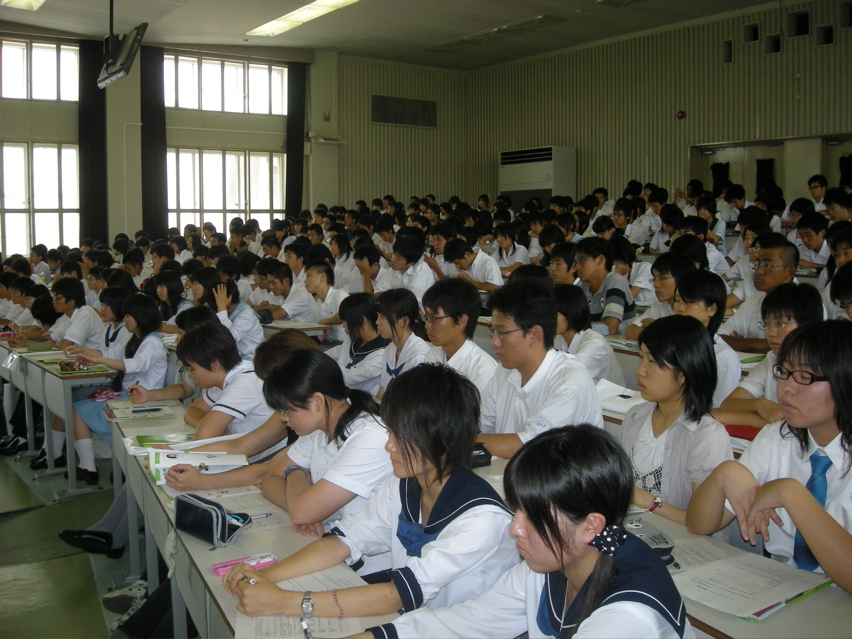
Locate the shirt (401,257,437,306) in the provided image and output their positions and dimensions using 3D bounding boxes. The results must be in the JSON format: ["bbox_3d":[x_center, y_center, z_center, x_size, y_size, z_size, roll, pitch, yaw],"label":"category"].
[{"bbox_3d":[-0.079,-0.199,5.900,0.330,0.500,0.450,-4,7,-35],"label":"shirt"}]

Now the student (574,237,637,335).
[{"bbox_3d":[0.751,0.169,4.407,0.670,1.170,0.490,-3,5,-26],"label":"student"}]

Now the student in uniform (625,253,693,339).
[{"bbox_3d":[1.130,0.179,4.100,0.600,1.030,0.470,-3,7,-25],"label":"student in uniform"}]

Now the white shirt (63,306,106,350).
[{"bbox_3d":[-2.458,0.151,6.200,0.360,0.550,0.450,-3,5,-34],"label":"white shirt"}]

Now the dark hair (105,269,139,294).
[{"bbox_3d":[-2.244,-0.273,6.350,0.230,0.220,0.200,-4,7,-35],"label":"dark hair"}]

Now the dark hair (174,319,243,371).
[{"bbox_3d":[-0.770,0.096,3.050,0.230,0.200,0.190,-3,7,-25],"label":"dark hair"}]

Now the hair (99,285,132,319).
[{"bbox_3d":[-2.066,-0.107,5.750,0.220,0.235,0.190,-4,6,-38],"label":"hair"}]

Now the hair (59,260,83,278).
[{"bbox_3d":[-3.136,-0.437,7.600,0.210,0.180,0.180,-4,7,-35],"label":"hair"}]

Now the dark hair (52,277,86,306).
[{"bbox_3d":[-2.421,-0.190,5.850,0.220,0.200,0.190,-4,7,-35],"label":"dark hair"}]

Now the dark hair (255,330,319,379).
[{"bbox_3d":[-0.434,0.119,2.700,0.230,0.210,0.190,-3,7,-25],"label":"dark hair"}]

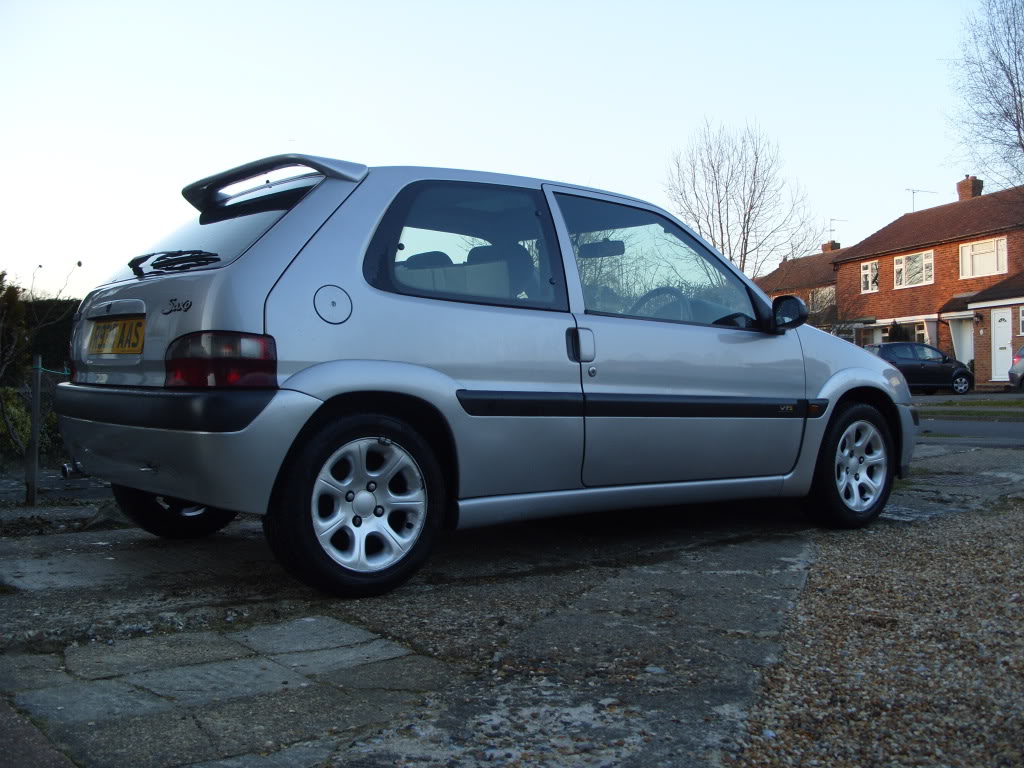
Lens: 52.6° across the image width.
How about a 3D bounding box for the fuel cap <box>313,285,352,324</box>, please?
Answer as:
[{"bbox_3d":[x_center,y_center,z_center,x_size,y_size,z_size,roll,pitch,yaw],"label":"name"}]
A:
[{"bbox_3d":[-0.501,-0.221,2.902,0.120,0.120,0.030,0,-7,-33],"label":"fuel cap"}]

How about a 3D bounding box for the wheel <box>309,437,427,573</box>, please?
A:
[{"bbox_3d":[-0.450,0.346,3.025,0.384,0.384,0.160,0,0,-38],"label":"wheel"}]

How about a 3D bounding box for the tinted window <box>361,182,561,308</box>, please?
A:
[{"bbox_3d":[-0.150,-0.444,3.236,0.750,0.420,0.060,0,-19,-38],"label":"tinted window"}]

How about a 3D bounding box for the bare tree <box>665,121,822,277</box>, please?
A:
[{"bbox_3d":[6.484,-3.579,29.000,4.425,7.658,4.425,0,0,0],"label":"bare tree"}]

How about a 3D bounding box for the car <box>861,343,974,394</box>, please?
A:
[{"bbox_3d":[11.118,-0.431,28.974,3.430,1.460,1.620,0,0,-15],"label":"car"}]

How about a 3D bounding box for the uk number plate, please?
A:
[{"bbox_3d":[-1.240,-0.144,3.249,0.012,0.111,0.520,7,-5,-38],"label":"uk number plate"}]

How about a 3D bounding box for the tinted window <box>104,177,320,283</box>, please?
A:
[{"bbox_3d":[-1.033,-0.484,3.412,1.130,0.080,0.475,0,41,52],"label":"tinted window"}]

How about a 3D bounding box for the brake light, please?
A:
[{"bbox_3d":[-0.797,-0.060,2.828,0.200,0.150,0.280,0,0,-38],"label":"brake light"}]

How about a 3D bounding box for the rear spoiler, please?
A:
[{"bbox_3d":[-0.884,-0.659,3.530,0.230,0.140,1.120,0,0,-38],"label":"rear spoiler"}]

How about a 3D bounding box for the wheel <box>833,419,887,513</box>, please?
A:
[{"bbox_3d":[1.443,0.350,4.476,0.384,0.384,0.160,0,0,-38],"label":"wheel"}]

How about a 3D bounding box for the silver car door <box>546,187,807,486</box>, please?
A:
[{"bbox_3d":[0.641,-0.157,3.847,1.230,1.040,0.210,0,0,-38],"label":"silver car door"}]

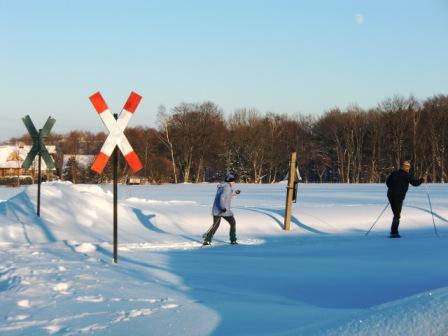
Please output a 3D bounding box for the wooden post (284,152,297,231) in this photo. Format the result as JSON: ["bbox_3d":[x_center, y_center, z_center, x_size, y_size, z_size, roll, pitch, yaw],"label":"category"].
[{"bbox_3d":[1.627,0.573,24.000,0.140,1.920,0.140,6,0,14],"label":"wooden post"}]

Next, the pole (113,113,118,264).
[{"bbox_3d":[-1.508,0.286,13.700,0.060,2.110,0.060,0,0,0],"label":"pole"}]

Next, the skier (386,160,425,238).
[{"bbox_3d":[4.060,0.705,22.000,0.650,1.740,0.600,0,0,-28],"label":"skier"}]

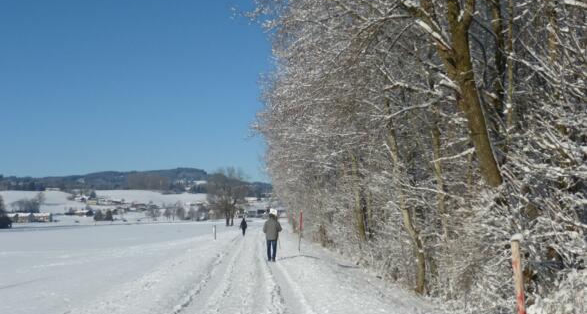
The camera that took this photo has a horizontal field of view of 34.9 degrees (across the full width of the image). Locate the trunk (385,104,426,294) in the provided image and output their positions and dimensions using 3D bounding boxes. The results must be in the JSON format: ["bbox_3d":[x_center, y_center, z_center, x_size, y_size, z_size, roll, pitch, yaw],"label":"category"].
[{"bbox_3d":[2.318,0.859,19.300,0.800,3.900,0.450,0,-3,-3],"label":"trunk"}]

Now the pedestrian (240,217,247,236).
[{"bbox_3d":[-4.468,6.213,83.000,0.600,1.700,0.400,0,-3,-3],"label":"pedestrian"}]

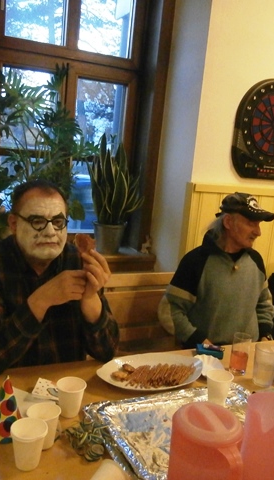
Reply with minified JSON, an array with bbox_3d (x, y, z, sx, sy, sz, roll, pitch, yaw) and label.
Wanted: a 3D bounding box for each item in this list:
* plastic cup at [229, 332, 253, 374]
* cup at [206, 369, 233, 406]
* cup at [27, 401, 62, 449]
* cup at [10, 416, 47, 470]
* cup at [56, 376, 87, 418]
[{"bbox_3d":[0.325,0.359,1.391,0.055,0.117,0.055,5,11,-1],"label":"plastic cup"},{"bbox_3d":[0.225,0.409,1.217,0.074,0.077,0.074,5,11,-1],"label":"cup"},{"bbox_3d":[-0.205,0.412,0.974,0.074,0.078,0.074,5,11,-1],"label":"cup"},{"bbox_3d":[-0.223,0.425,0.916,0.075,0.078,0.075,0,12,-24],"label":"cup"},{"bbox_3d":[-0.162,0.391,1.097,0.073,0.078,0.073,5,11,-1],"label":"cup"}]

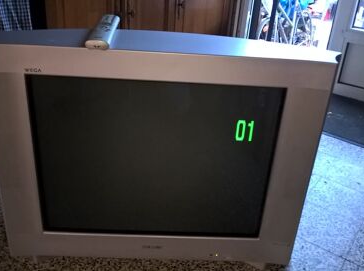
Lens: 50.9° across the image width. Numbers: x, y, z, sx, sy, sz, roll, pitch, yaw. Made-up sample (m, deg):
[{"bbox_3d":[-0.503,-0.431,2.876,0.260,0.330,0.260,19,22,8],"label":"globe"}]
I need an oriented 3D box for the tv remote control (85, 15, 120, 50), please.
[{"bbox_3d":[-0.174,-0.236,0.863,0.047,0.020,0.222,2,29,-4],"label":"tv remote control"}]

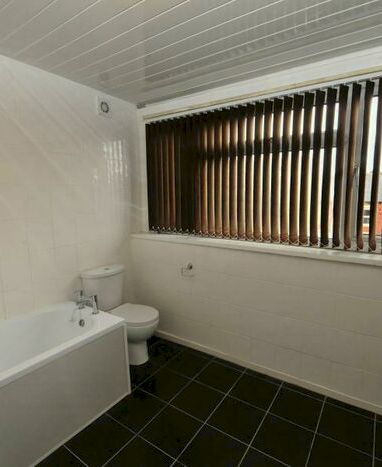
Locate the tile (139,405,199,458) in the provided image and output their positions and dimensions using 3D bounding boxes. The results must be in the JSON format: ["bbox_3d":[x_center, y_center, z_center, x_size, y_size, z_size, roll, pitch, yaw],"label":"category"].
[{"bbox_3d":[-0.116,1.246,1.726,0.299,0.012,0.299,4,10,34],"label":"tile"}]

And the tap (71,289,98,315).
[{"bbox_3d":[-0.834,0.539,2.089,0.248,0.148,0.133,4,10,34],"label":"tap"}]

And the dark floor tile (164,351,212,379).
[{"bbox_3d":[-0.020,1.150,2.390,0.299,0.012,0.299,4,10,34],"label":"dark floor tile"}]

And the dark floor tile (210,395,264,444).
[{"bbox_3d":[0.306,1.226,1.801,0.299,0.012,0.299,4,10,34],"label":"dark floor tile"}]

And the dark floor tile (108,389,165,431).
[{"bbox_3d":[-0.365,1.228,1.898,0.299,0.012,0.299,4,10,34],"label":"dark floor tile"}]

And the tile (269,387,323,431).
[{"bbox_3d":[0.727,1.207,1.876,0.299,0.012,0.299,4,10,34],"label":"tile"}]

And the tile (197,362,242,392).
[{"bbox_3d":[0.229,1.169,2.219,0.299,0.012,0.299,4,10,34],"label":"tile"}]

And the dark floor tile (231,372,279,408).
[{"bbox_3d":[0.478,1.188,2.047,0.299,0.012,0.299,4,10,34],"label":"dark floor tile"}]

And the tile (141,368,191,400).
[{"bbox_3d":[-0.192,1.189,2.144,0.299,0.012,0.299,4,10,34],"label":"tile"}]

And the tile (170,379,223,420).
[{"bbox_3d":[0.057,1.208,1.972,0.299,0.012,0.299,4,10,34],"label":"tile"}]

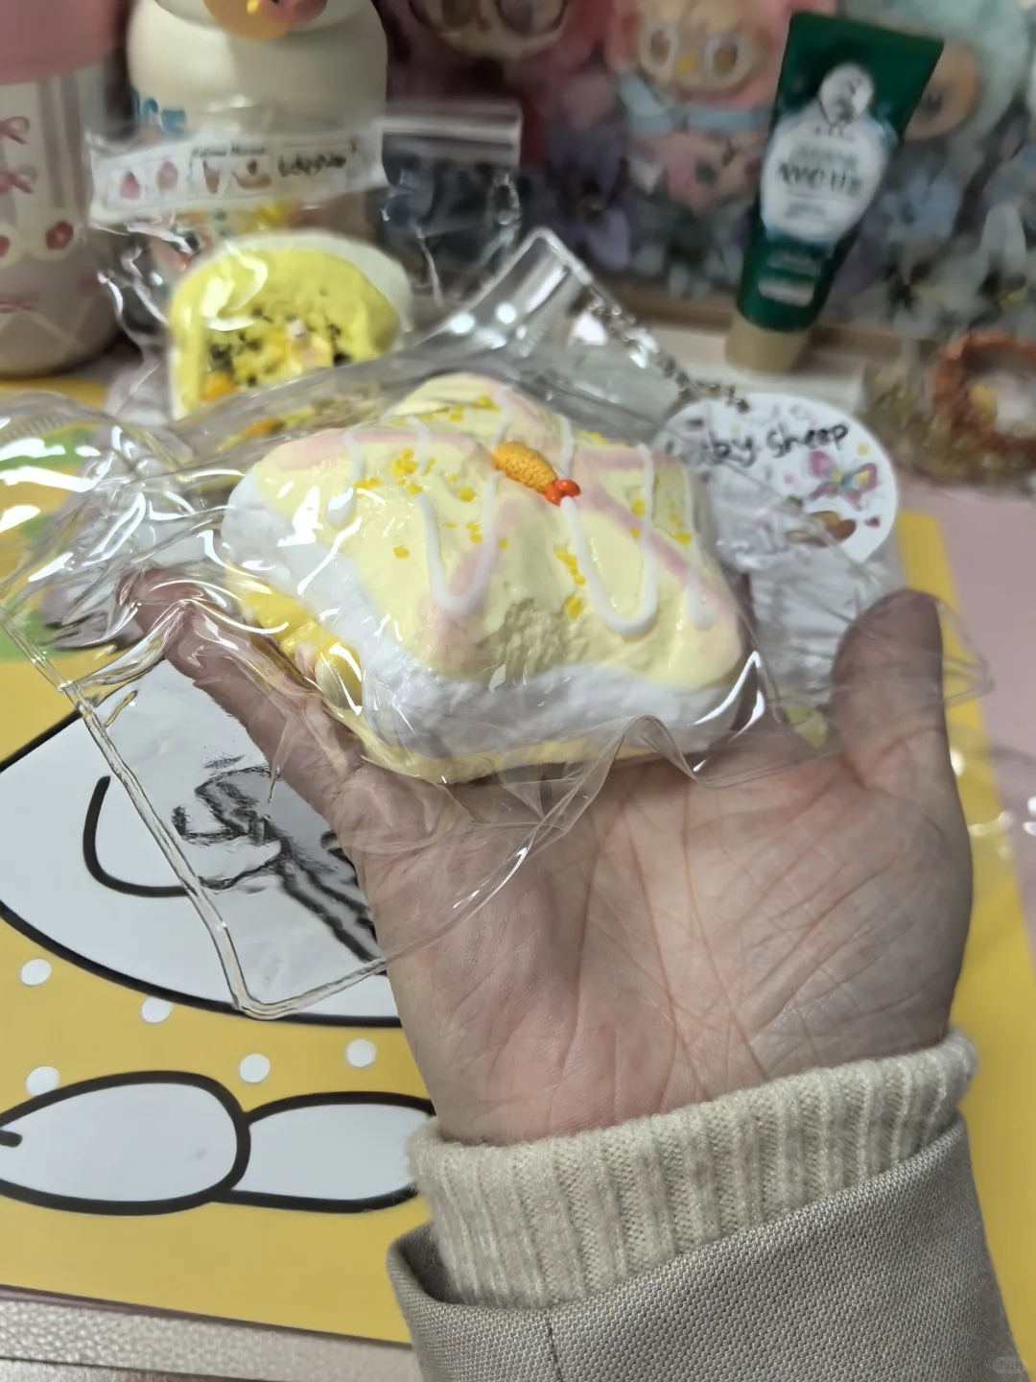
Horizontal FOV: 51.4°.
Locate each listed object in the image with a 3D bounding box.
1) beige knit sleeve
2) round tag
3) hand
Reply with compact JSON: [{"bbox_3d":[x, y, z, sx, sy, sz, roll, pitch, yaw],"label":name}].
[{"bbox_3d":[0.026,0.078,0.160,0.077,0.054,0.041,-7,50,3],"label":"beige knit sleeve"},{"bbox_3d":[0.046,-0.039,0.206,0.051,0.002,0.051,-8,59,0],"label":"round tag"},{"bbox_3d":[0.000,0.010,0.182,0.137,0.058,0.127,-1,49,3],"label":"hand"}]

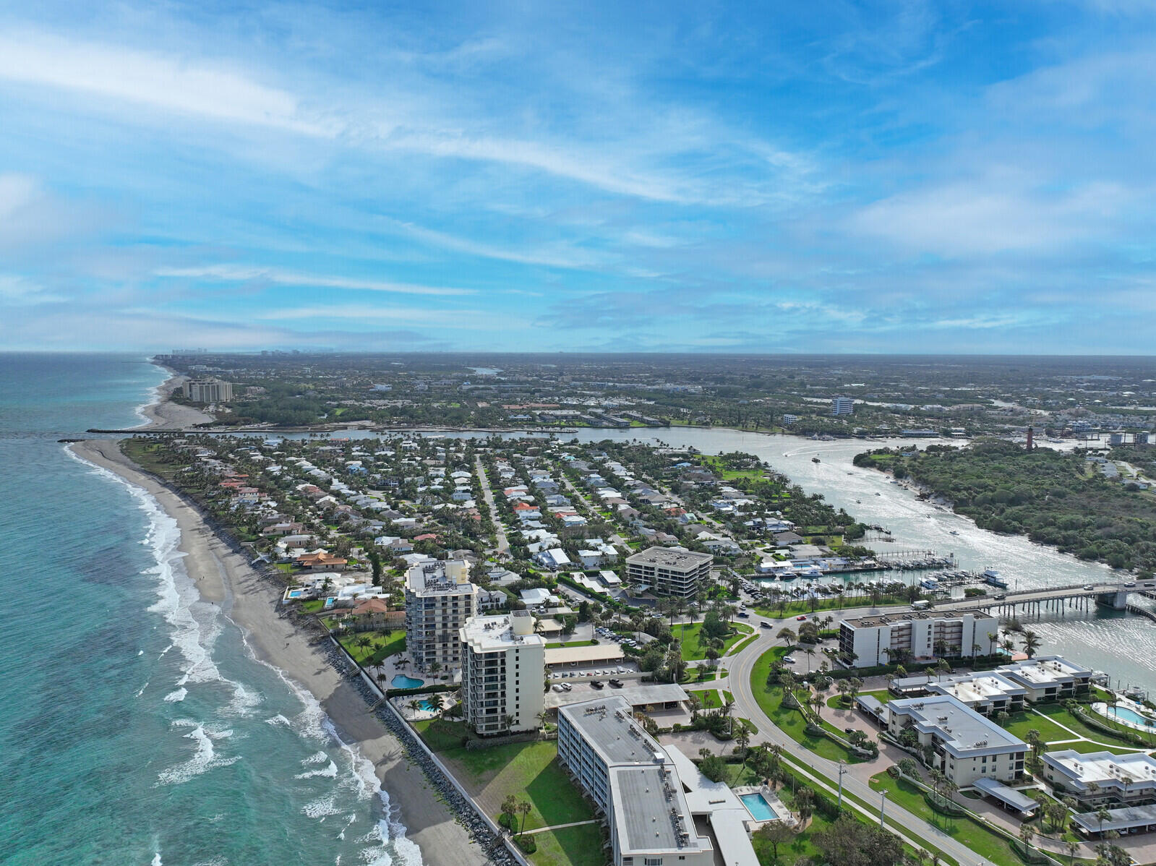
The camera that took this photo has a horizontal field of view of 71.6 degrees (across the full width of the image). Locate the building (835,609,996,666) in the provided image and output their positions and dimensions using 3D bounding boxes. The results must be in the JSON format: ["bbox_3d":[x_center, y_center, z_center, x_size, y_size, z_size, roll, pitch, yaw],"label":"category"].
[{"bbox_3d":[134.900,81.460,319.780,63.500,15.800,14.500,-1,6,-12],"label":"building"}]

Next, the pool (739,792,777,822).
[{"bbox_3d":[48.300,100.300,213.570,6.590,1.500,12.480,-1,6,-12],"label":"pool"}]

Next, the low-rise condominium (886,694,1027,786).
[{"bbox_3d":[113.800,92.600,243.490,24.000,9.500,35.000,-1,6,-13],"label":"low-rise condominium"}]

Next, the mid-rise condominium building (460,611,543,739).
[{"bbox_3d":[-25.400,78.610,270.350,27.300,30.800,33.000,-1,6,-11],"label":"mid-rise condominium building"}]

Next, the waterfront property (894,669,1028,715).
[{"bbox_3d":[135.800,90.380,276.190,35.000,7.200,20.500,-2,6,-16],"label":"waterfront property"}]

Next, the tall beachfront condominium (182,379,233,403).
[{"bbox_3d":[-826.460,-90.050,1792.660,98.000,42.000,62.000,-3,7,-26],"label":"tall beachfront condominium"}]

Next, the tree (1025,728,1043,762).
[{"bbox_3d":[135.430,92.980,237.810,4.820,10.820,4.820,0,6,0],"label":"tree"}]

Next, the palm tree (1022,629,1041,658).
[{"bbox_3d":[179.650,84.400,316.490,7.850,12.910,7.850,0,6,0],"label":"palm tree"}]

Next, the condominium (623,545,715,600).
[{"bbox_3d":[48.020,71.780,418.670,35.640,15.120,33.810,4,7,33],"label":"condominium"}]

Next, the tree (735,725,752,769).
[{"bbox_3d":[48.150,91.100,232.670,4.590,13.060,4.590,0,6,0],"label":"tree"}]

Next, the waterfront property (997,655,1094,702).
[{"bbox_3d":[169.100,89.070,289.590,30.500,7.200,19.000,-2,6,-16],"label":"waterfront property"}]

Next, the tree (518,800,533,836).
[{"bbox_3d":[-13.210,96.190,200.010,3.490,9.310,3.490,0,6,0],"label":"tree"}]

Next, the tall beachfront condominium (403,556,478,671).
[{"bbox_3d":[-56.240,70.400,325.070,27.150,34.530,50.120,-1,6,-13],"label":"tall beachfront condominium"}]

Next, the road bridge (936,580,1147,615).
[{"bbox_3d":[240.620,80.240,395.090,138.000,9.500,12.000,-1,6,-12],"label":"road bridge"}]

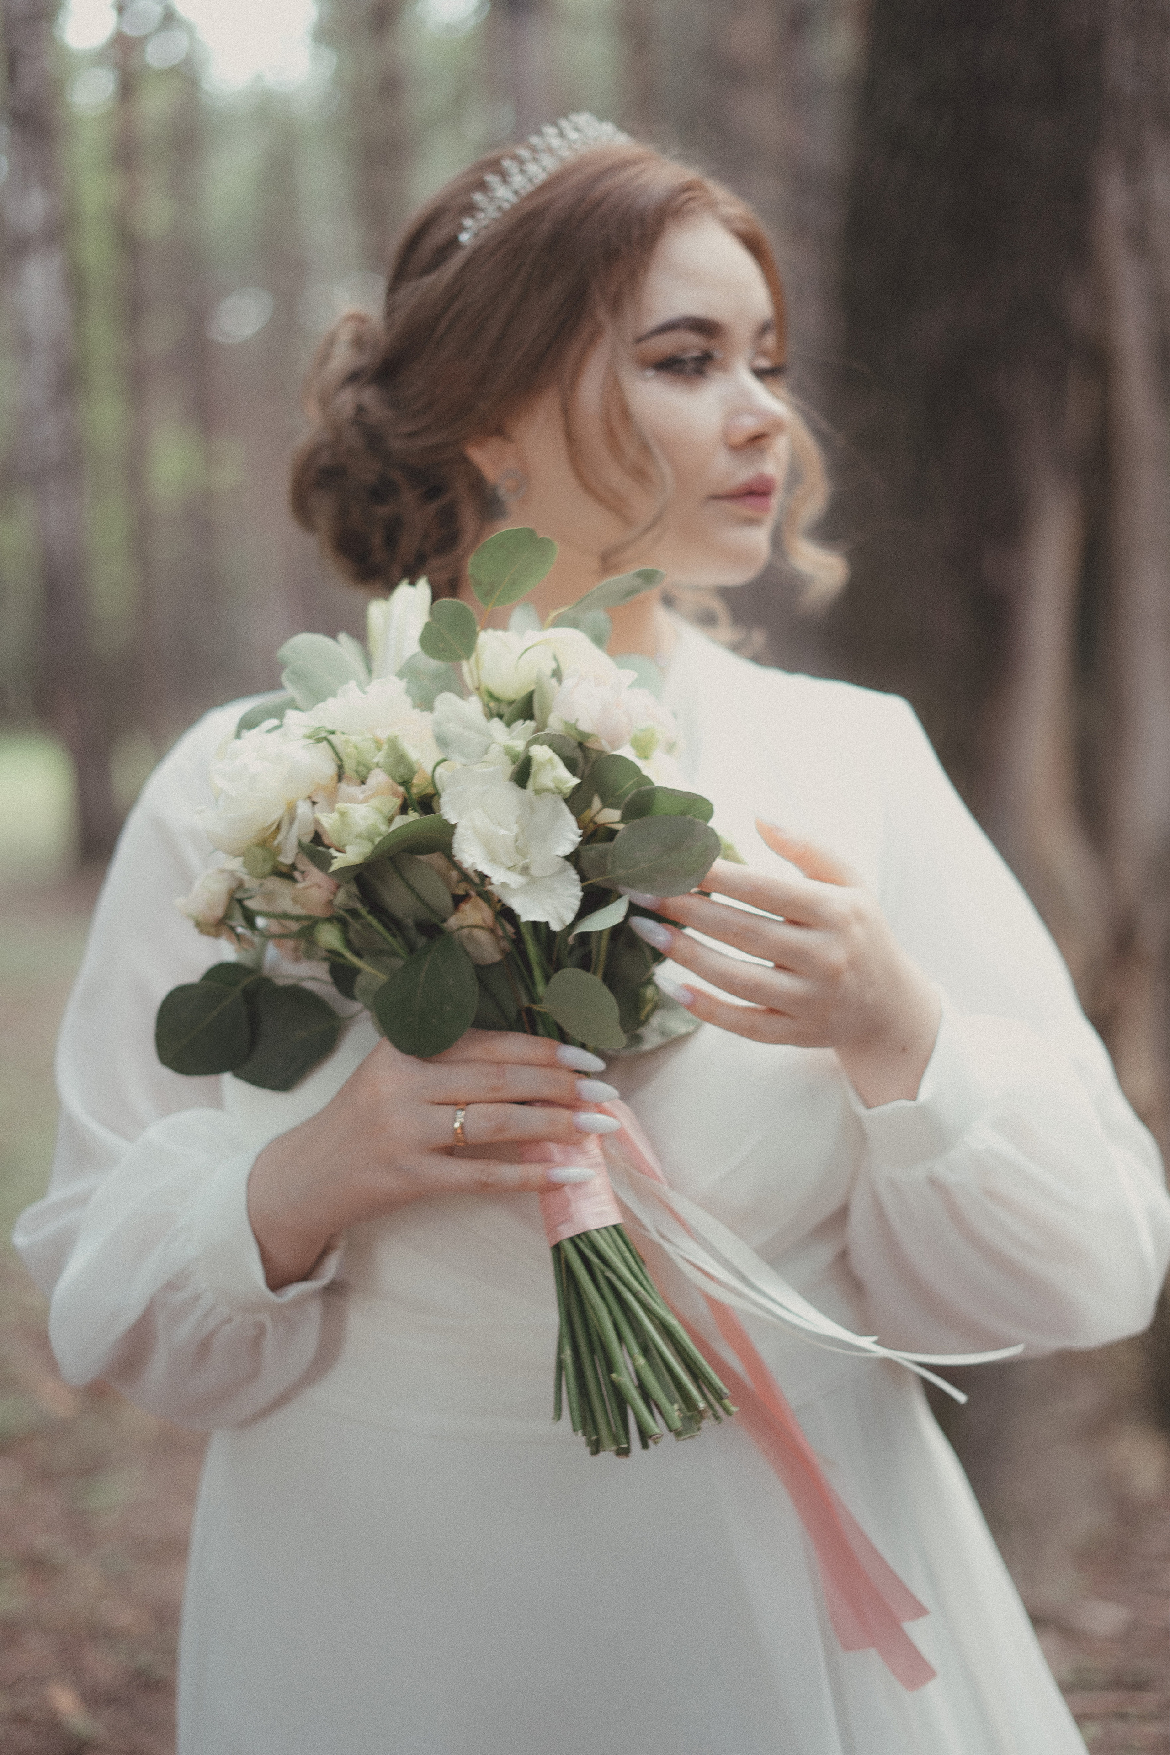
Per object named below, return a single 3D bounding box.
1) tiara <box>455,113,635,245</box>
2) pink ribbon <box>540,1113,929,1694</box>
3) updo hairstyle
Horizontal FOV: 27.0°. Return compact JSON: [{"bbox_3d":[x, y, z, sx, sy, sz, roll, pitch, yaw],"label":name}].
[{"bbox_3d":[-0.010,-0.362,1.285,0.070,0.080,0.145,0,2,37],"label":"tiara"},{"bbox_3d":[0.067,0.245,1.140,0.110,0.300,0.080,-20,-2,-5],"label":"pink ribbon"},{"bbox_3d":[-0.010,-0.265,1.310,0.270,0.250,0.200,2,5,37],"label":"updo hairstyle"}]

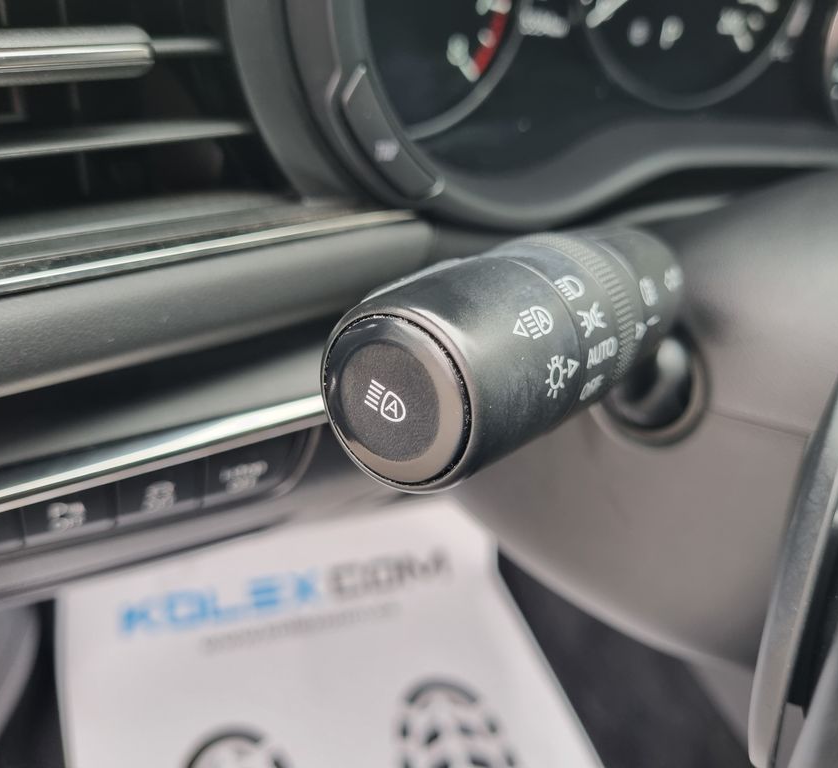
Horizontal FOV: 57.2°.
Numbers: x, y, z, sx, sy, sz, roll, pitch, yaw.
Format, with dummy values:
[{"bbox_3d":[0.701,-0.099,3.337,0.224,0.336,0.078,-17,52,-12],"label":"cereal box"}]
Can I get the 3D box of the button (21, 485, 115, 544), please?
[{"bbox_3d":[-0.092,0.031,0.200,0.022,0.014,0.008,-16,35,-25],"label":"button"}]

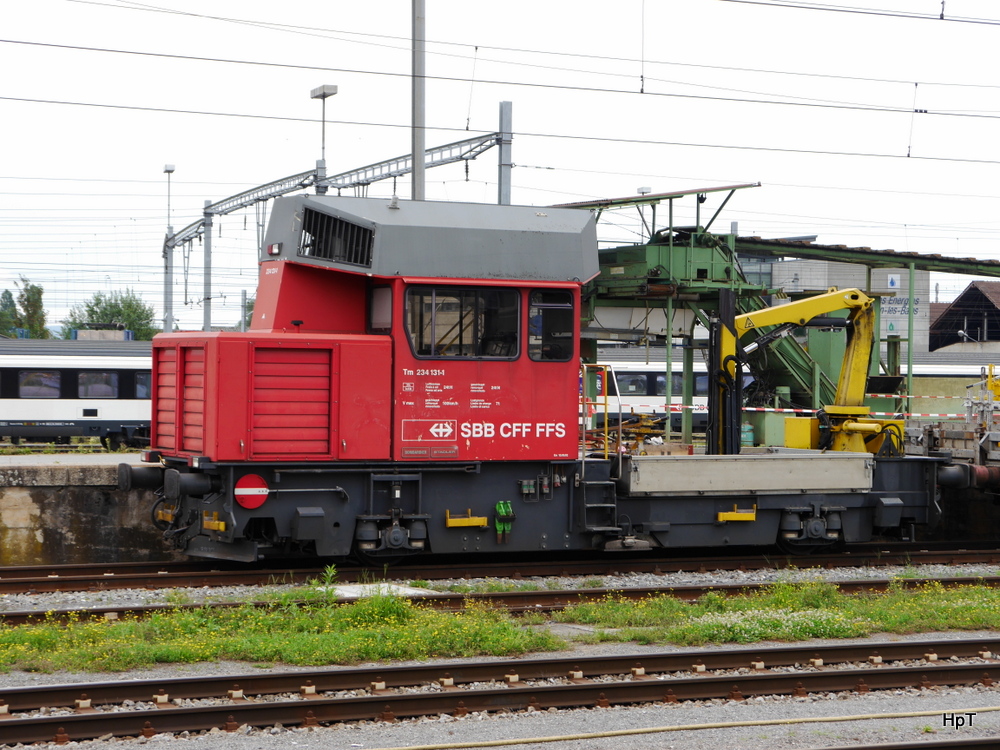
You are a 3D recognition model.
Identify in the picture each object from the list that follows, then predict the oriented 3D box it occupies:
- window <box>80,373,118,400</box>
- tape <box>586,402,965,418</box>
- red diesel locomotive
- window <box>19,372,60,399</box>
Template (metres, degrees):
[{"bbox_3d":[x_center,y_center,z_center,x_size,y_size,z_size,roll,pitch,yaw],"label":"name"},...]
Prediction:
[{"bbox_3d":[-14.297,0.374,86.496,1.480,0.980,0.050,1,0,-27],"label":"window"},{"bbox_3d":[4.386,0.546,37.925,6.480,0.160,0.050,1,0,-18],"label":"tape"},{"bbox_3d":[0.912,0.117,31.457,11.480,4.420,2.600,1,0,-27],"label":"red diesel locomotive"},{"bbox_3d":[-16.219,0.345,85.503,1.480,0.980,0.050,1,0,-27],"label":"window"}]

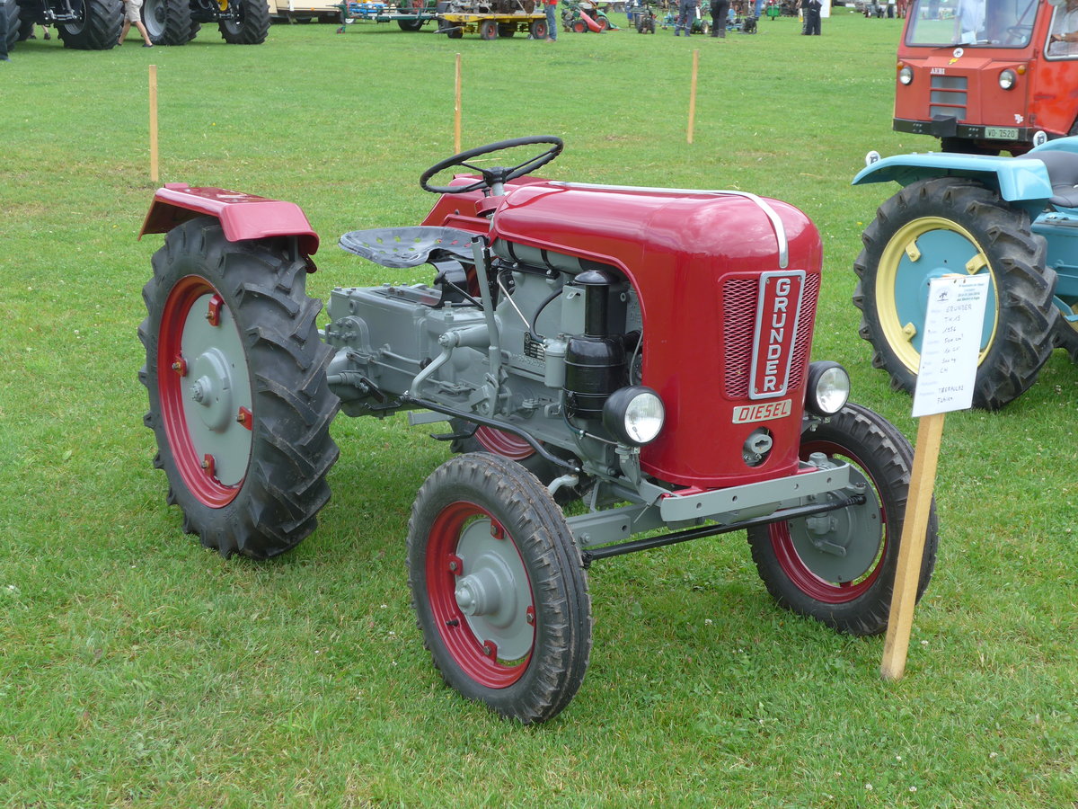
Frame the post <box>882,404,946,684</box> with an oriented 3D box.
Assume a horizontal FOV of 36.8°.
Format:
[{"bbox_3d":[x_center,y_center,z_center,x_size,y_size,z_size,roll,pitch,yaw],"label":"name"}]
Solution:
[{"bbox_3d":[0.871,0.182,3.695,0.050,0.980,0.034,-9,21,-39],"label":"post"}]

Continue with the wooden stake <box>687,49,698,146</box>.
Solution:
[{"bbox_3d":[1.481,-2.946,15.546,0.047,0.893,0.040,2,15,0],"label":"wooden stake"}]

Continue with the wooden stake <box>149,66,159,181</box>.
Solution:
[{"bbox_3d":[-2.775,-2.019,11.670,0.050,0.827,0.036,3,15,0],"label":"wooden stake"}]

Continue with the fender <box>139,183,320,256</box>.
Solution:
[{"bbox_3d":[-0.895,-0.508,4.597,0.270,0.220,0.690,-8,19,-34],"label":"fender"}]

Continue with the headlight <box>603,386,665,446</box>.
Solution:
[{"bbox_3d":[0.207,0.026,3.548,0.130,0.130,0.110,-8,19,-34],"label":"headlight"}]

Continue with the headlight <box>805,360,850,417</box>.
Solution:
[{"bbox_3d":[0.687,-0.039,3.865,0.130,0.130,0.110,-8,19,-34],"label":"headlight"}]

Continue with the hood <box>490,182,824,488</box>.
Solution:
[{"bbox_3d":[0.268,-0.230,3.921,0.365,0.650,0.920,-8,19,-34],"label":"hood"}]

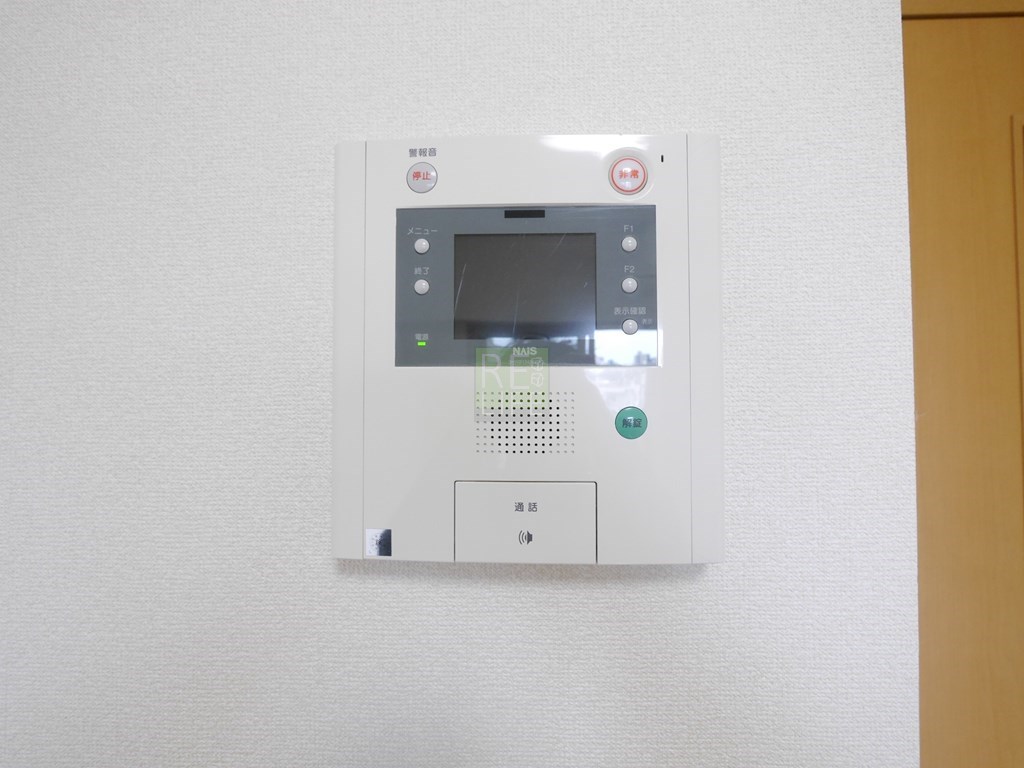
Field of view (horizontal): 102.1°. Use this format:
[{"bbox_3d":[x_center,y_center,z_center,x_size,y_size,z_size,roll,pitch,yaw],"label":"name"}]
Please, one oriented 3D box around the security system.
[{"bbox_3d":[0.009,-0.018,0.224,0.209,0.230,0.029,0,-1,1],"label":"security system"}]

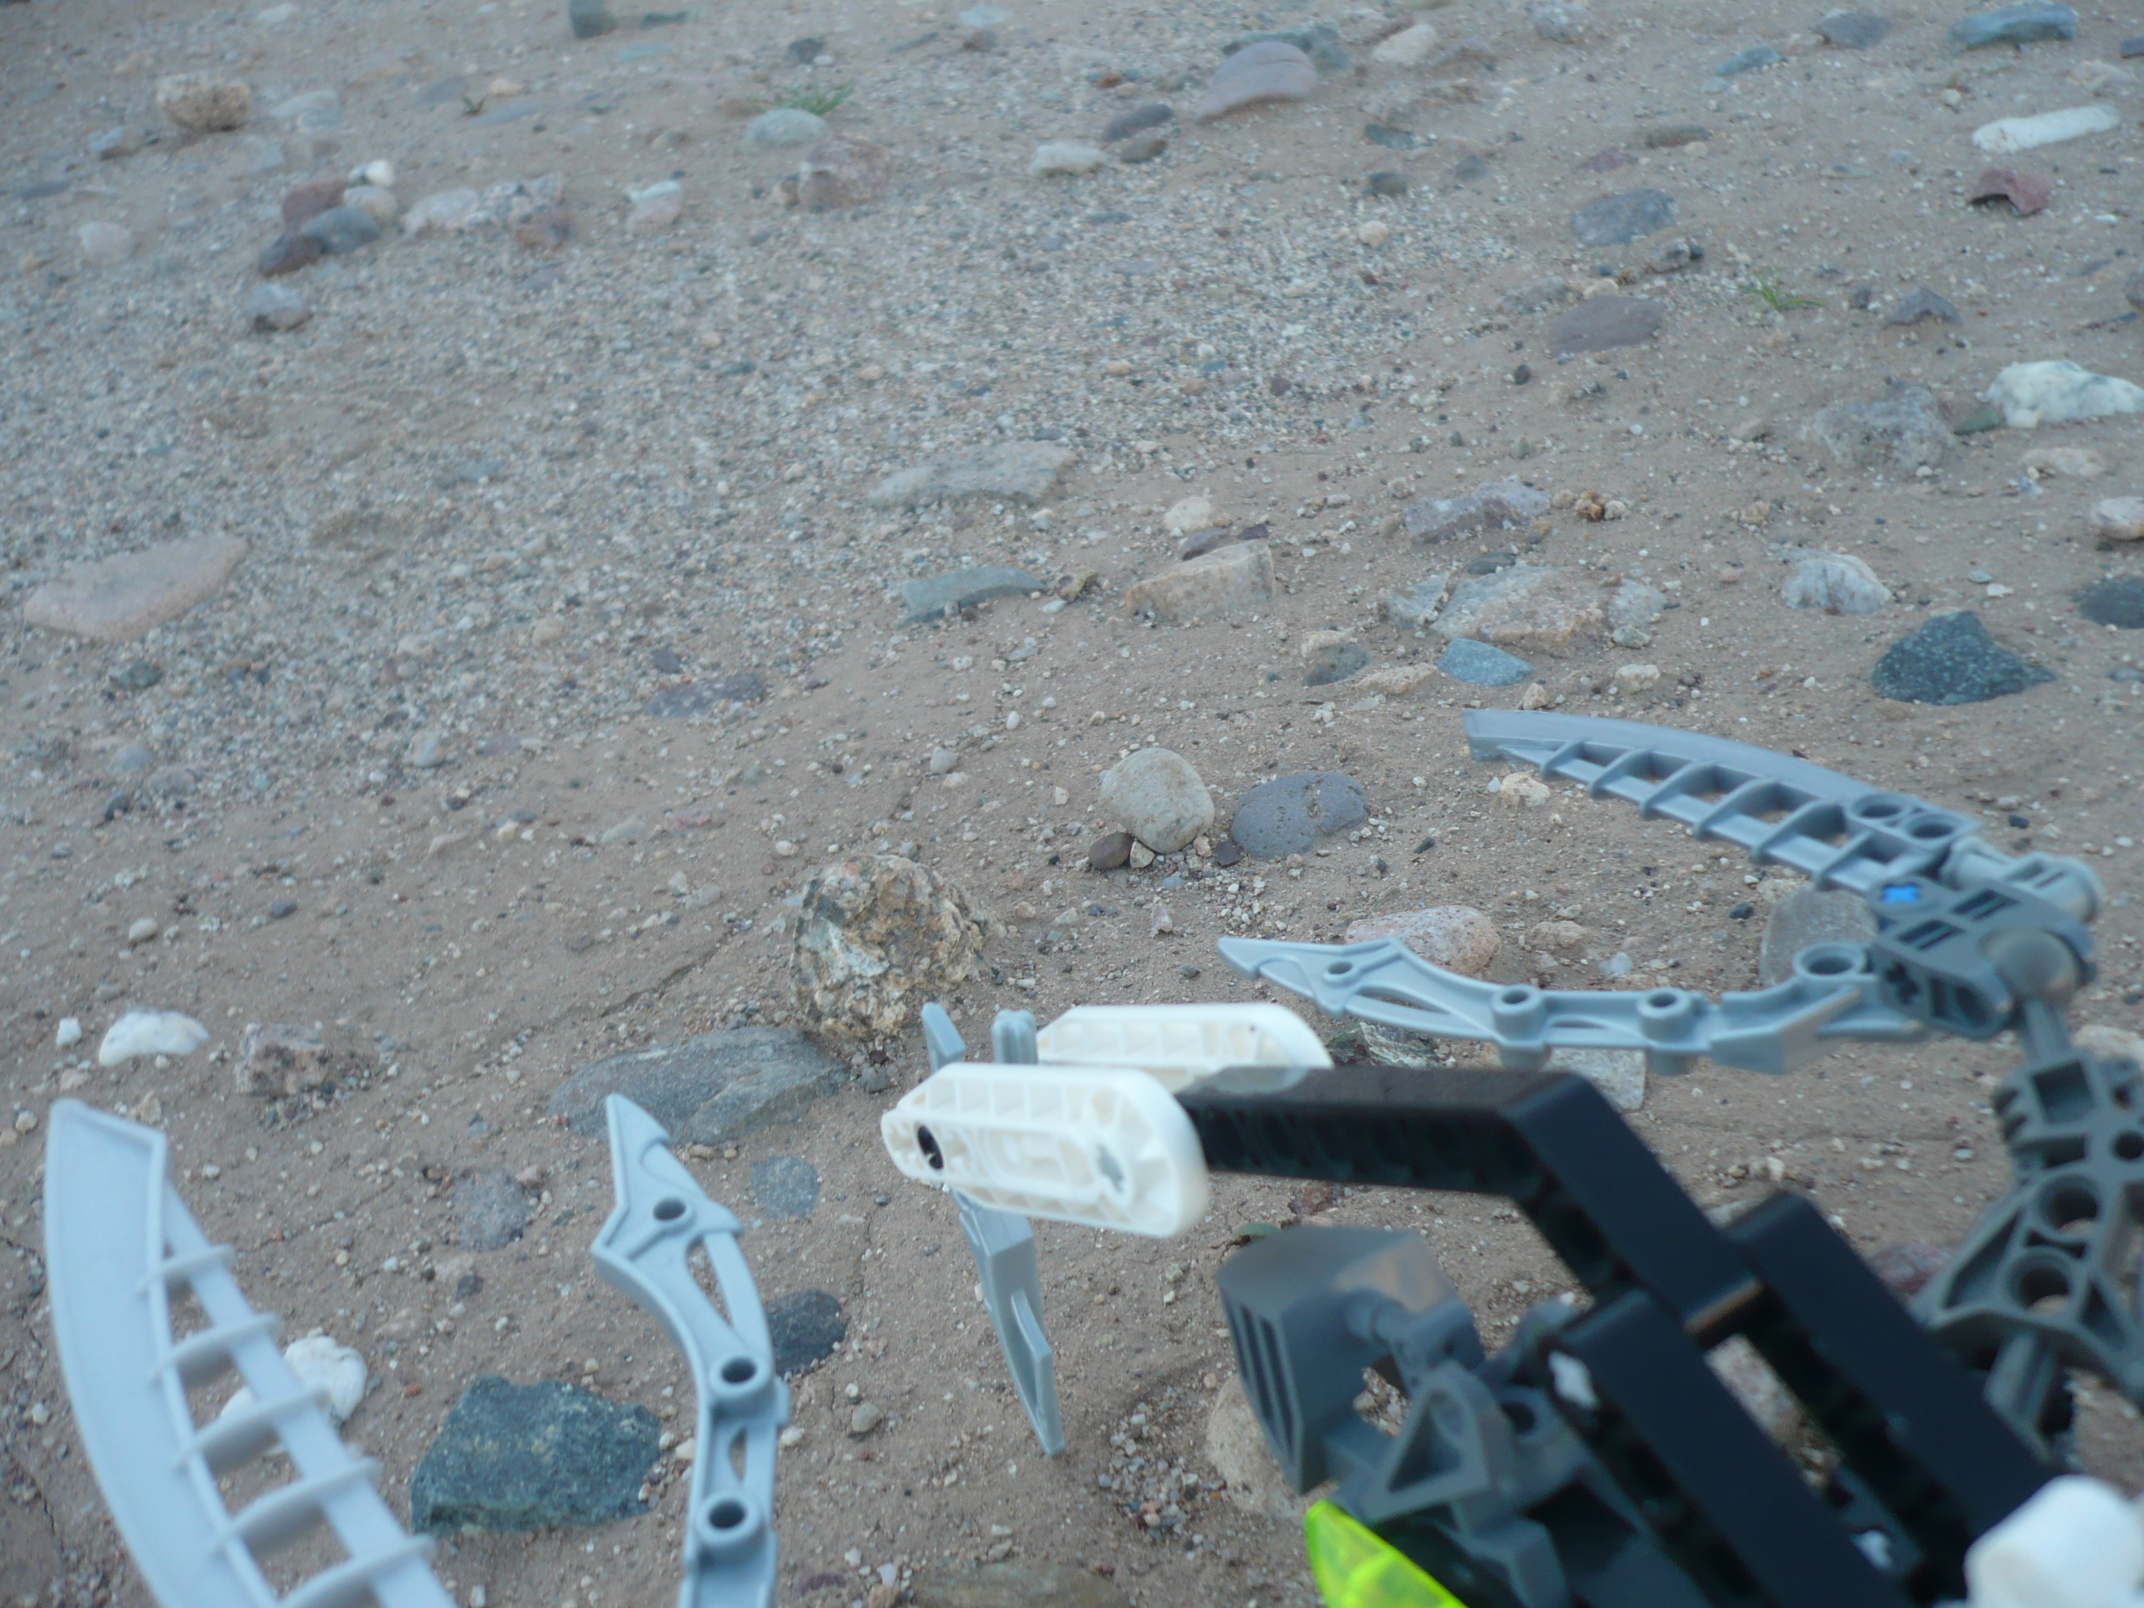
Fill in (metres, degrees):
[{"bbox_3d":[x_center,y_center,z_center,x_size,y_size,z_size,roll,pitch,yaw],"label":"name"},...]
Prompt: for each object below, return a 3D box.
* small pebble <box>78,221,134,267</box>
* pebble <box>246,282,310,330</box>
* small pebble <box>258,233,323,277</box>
[{"bbox_3d":[-0.291,-0.169,0.653,0.018,0.010,0.014,-20,39,-18],"label":"small pebble"},{"bbox_3d":[-0.221,-0.139,0.604,0.018,0.010,0.015,-18,39,-15],"label":"pebble"},{"bbox_3d":[-0.229,-0.161,0.635,0.014,0.009,0.020,26,47,35],"label":"small pebble"}]

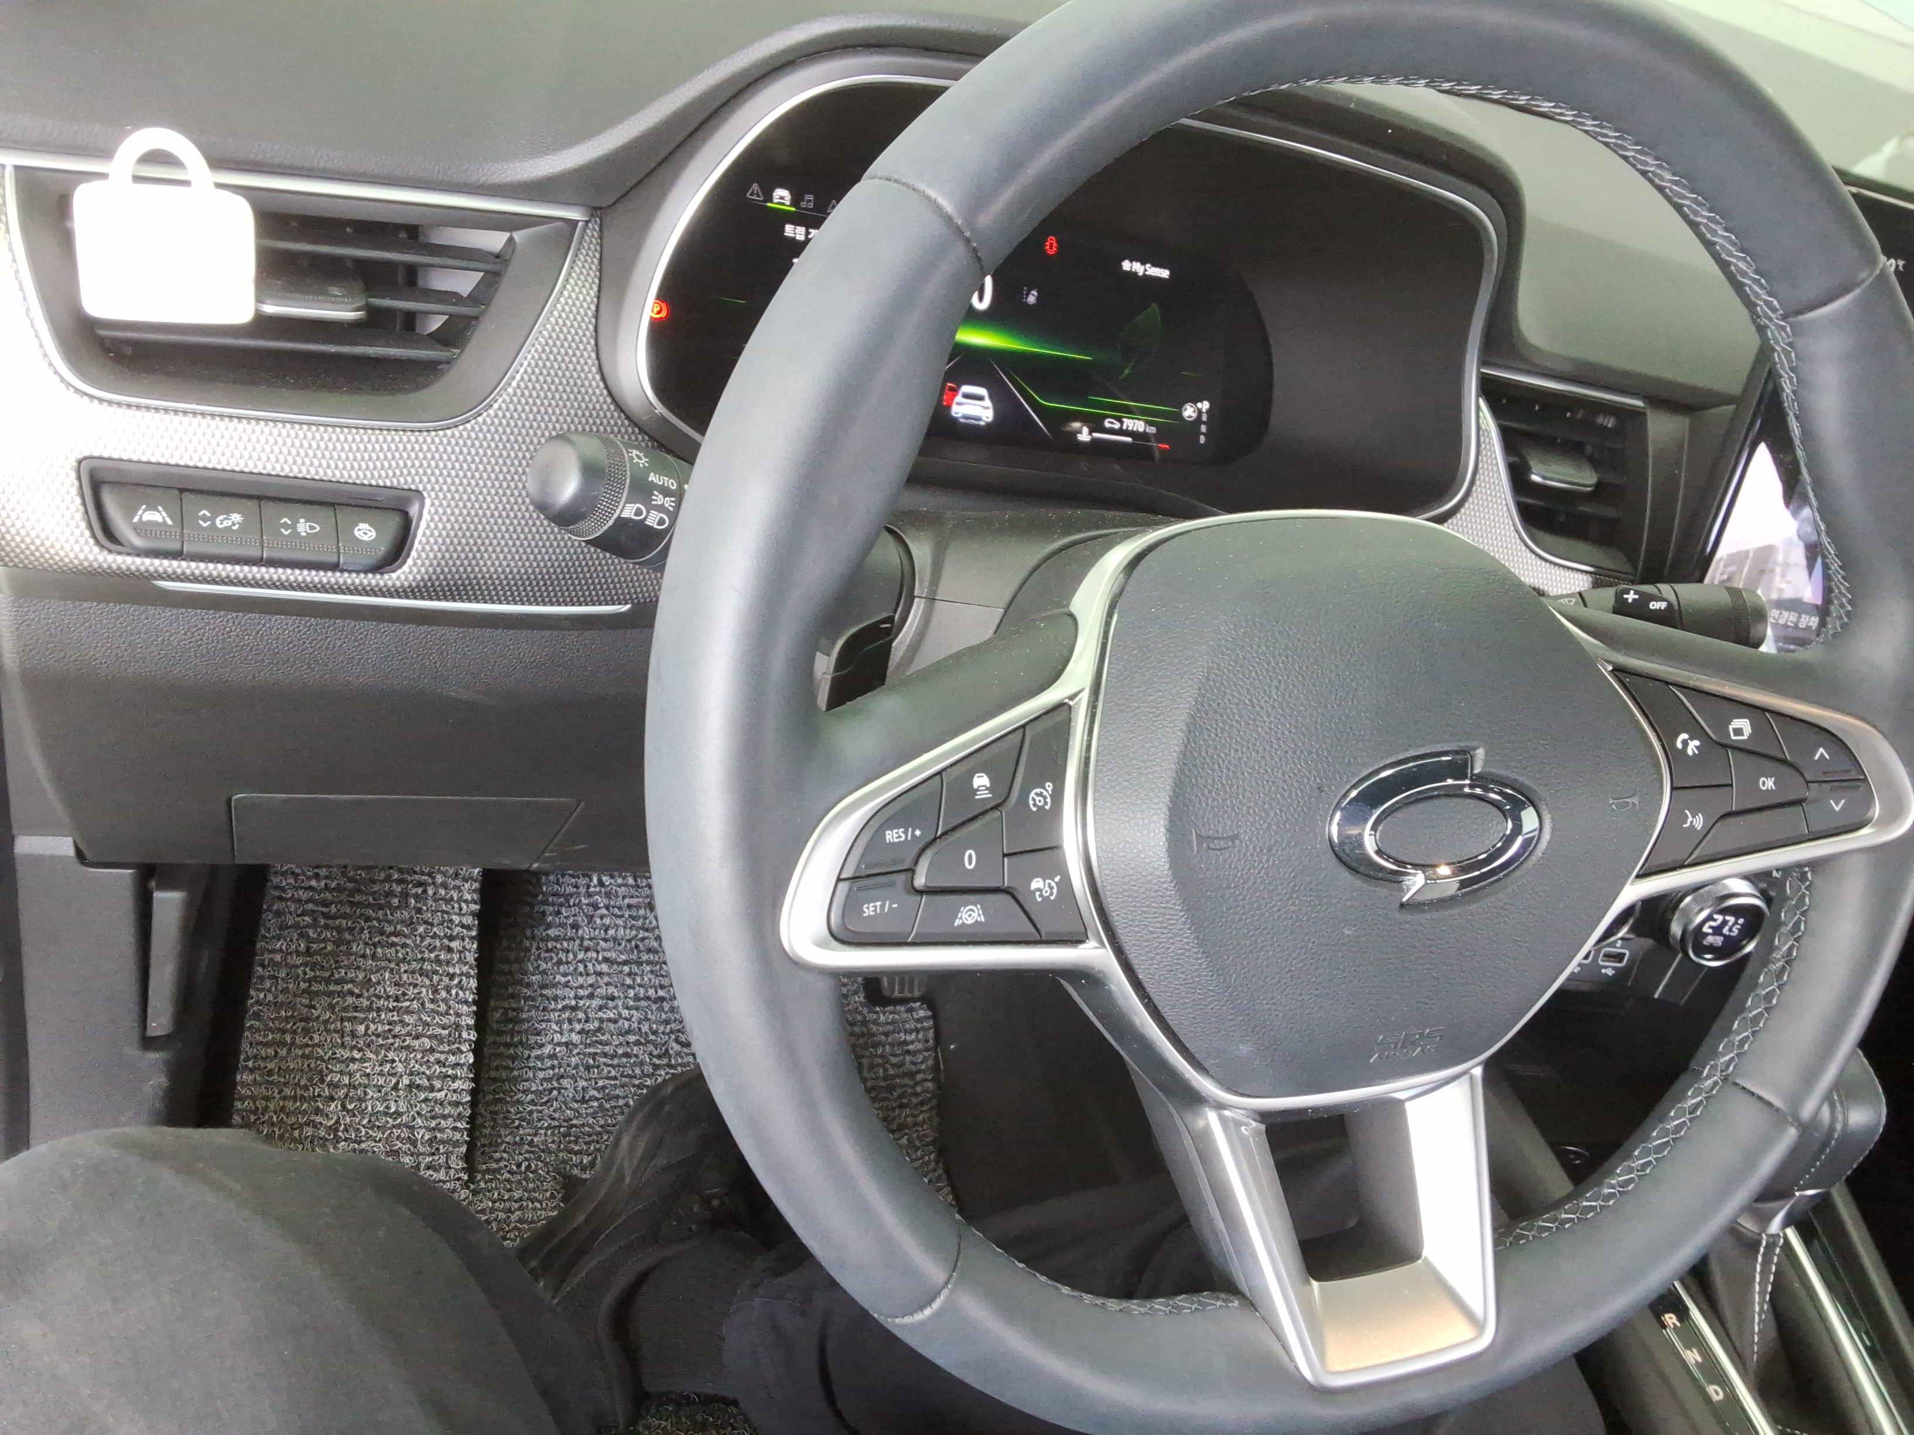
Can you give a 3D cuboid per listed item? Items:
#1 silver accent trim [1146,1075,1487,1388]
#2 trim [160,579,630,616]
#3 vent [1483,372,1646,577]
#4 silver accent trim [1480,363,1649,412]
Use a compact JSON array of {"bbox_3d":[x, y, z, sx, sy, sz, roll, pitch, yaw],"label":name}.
[{"bbox_3d":[0.102,0.126,0.409,0.085,0.079,0.032,-3,-8,-21],"label":"silver accent trim"},{"bbox_3d":[-0.173,-0.038,0.484,0.140,0.005,0.008,1,24,-23],"label":"trim"},{"bbox_3d":[0.230,-0.097,0.618,0.081,0.067,0.036,9,12,-12],"label":"vent"},{"bbox_3d":[0.232,-0.127,0.600,0.076,0.006,0.008,9,18,-12],"label":"silver accent trim"}]

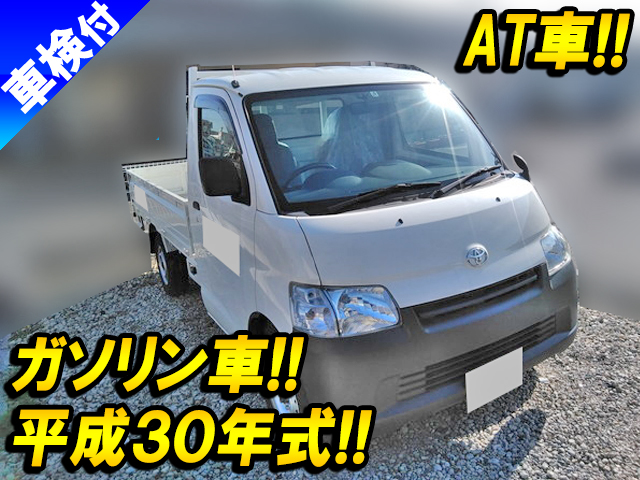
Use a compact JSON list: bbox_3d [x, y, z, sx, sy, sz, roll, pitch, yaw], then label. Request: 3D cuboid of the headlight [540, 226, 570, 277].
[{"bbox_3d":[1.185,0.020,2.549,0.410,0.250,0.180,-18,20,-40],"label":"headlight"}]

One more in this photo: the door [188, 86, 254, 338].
[{"bbox_3d":[-0.488,-0.089,2.703,0.170,1.420,1.120,-12,17,-26],"label":"door"}]

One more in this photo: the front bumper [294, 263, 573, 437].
[{"bbox_3d":[0.682,0.443,2.317,1.640,0.540,0.380,-12,16,-27],"label":"front bumper"}]

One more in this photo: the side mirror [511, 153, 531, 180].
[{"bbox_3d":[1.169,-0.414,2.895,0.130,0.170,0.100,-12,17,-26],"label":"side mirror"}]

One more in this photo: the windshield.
[{"bbox_3d":[0.352,-0.513,2.559,1.400,0.730,0.130,-12,-23,-26],"label":"windshield"}]

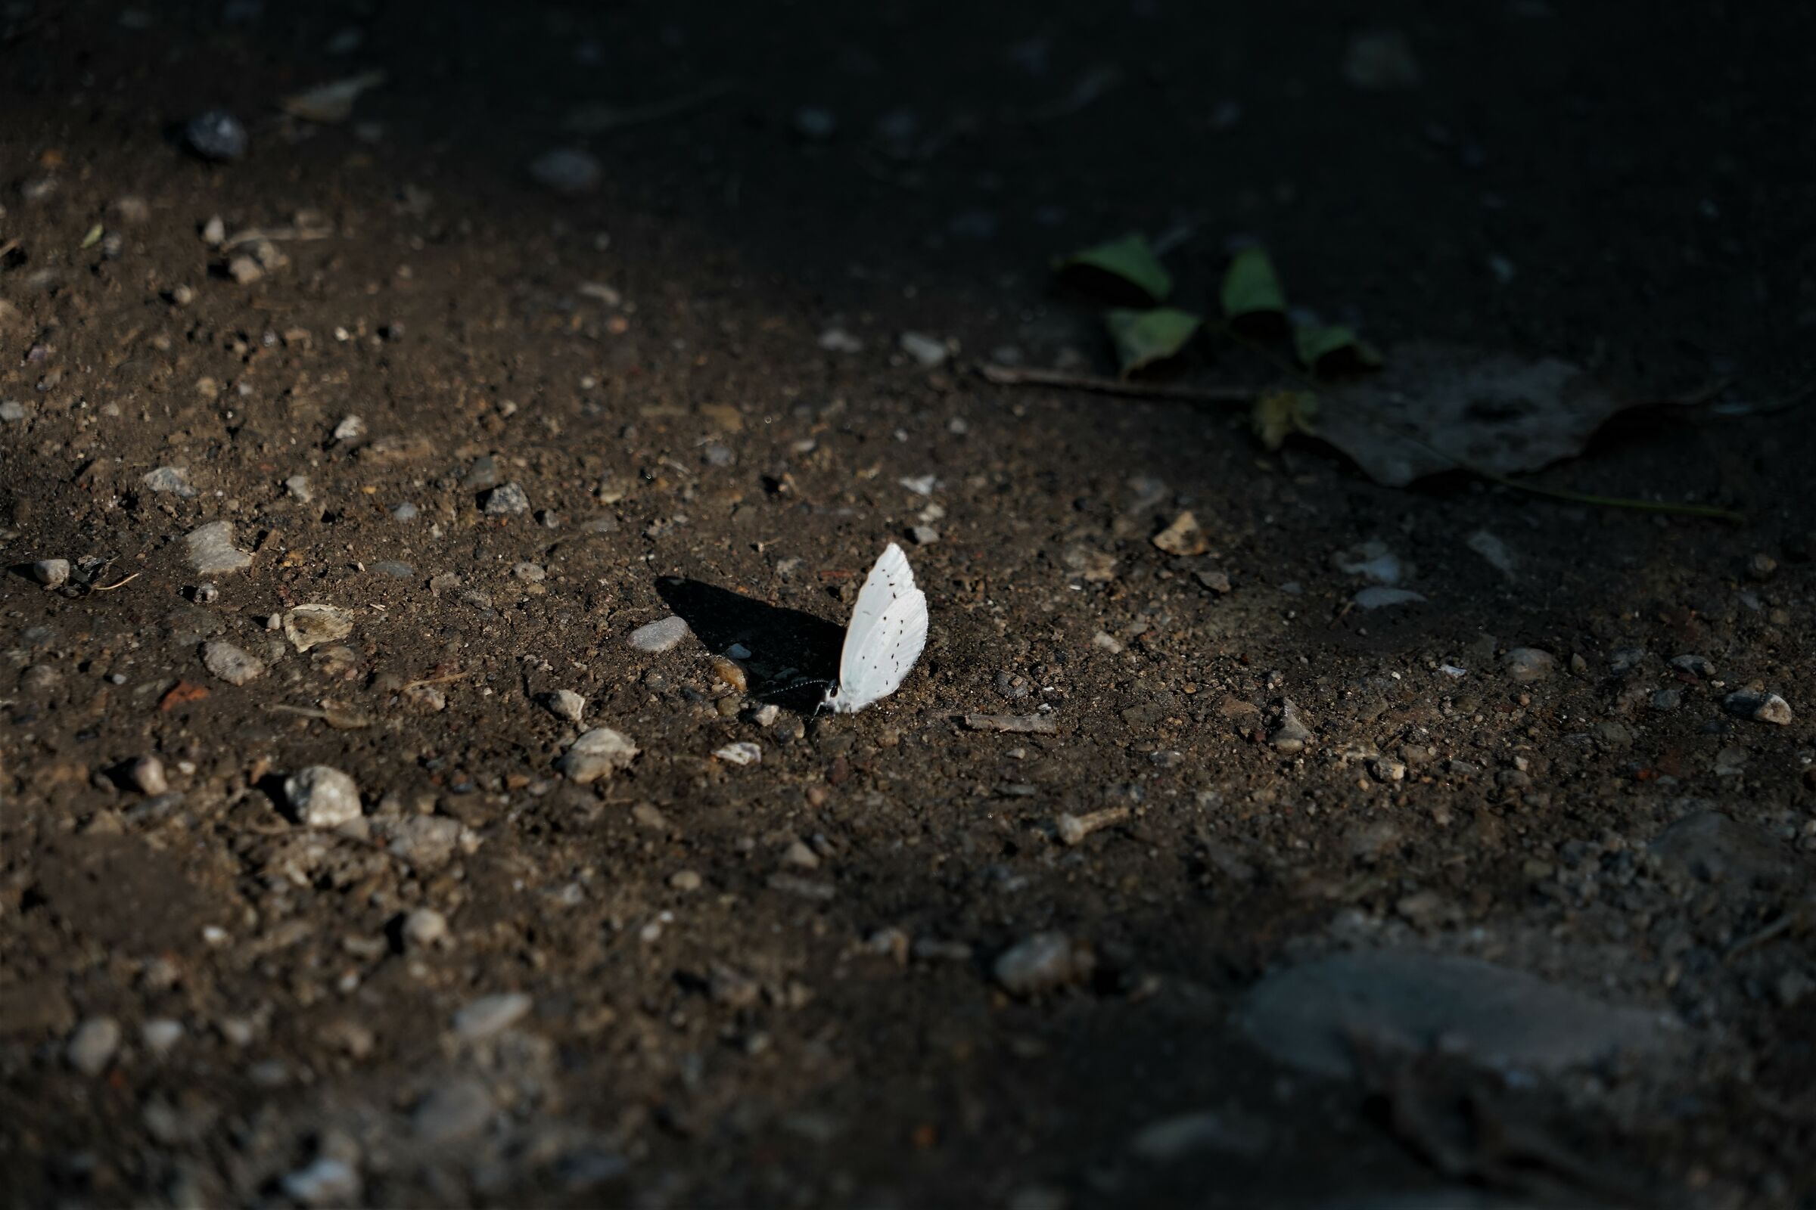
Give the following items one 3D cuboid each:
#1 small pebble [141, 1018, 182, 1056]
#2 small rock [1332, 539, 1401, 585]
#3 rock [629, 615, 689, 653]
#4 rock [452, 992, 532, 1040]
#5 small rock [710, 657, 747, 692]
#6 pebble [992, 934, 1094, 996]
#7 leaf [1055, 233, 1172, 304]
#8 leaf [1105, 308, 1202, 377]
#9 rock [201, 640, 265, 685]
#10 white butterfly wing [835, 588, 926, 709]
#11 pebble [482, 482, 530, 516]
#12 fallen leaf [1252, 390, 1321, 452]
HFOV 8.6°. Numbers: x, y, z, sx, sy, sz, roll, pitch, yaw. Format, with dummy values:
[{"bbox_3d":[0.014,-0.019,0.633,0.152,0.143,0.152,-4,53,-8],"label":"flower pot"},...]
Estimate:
[{"bbox_3d":[-0.064,0.037,1.042,0.004,0.002,0.003,0,39,0],"label":"small pebble"},{"bbox_3d":[0.041,-0.004,1.068,0.006,0.002,0.005,4,37,0],"label":"small rock"},{"bbox_3d":[-0.024,0.003,1.148,0.006,0.003,0.005,-17,37,-34],"label":"rock"},{"bbox_3d":[-0.036,0.035,1.044,0.007,0.003,0.004,-24,45,-26],"label":"rock"},{"bbox_3d":[-0.016,0.006,1.050,0.003,0.002,0.004,4,37,0],"label":"small rock"},{"bbox_3d":[0.011,0.030,1.025,0.008,0.005,0.006,5,33,0],"label":"pebble"},{"bbox_3d":[0.019,-0.031,1.099,0.010,0.005,0.008,4,37,0],"label":"leaf"},{"bbox_3d":[0.023,-0.024,1.117,0.009,0.003,0.006,0,39,0],"label":"leaf"},{"bbox_3d":[-0.059,0.005,1.056,0.006,0.003,0.006,5,33,0],"label":"rock"},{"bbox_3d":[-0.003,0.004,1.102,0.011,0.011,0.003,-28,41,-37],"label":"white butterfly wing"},{"bbox_3d":[-0.037,-0.010,1.100,0.004,0.002,0.004,0,39,0],"label":"pebble"},{"bbox_3d":[0.037,-0.018,1.191,0.007,0.004,0.006,6,30,0],"label":"fallen leaf"}]

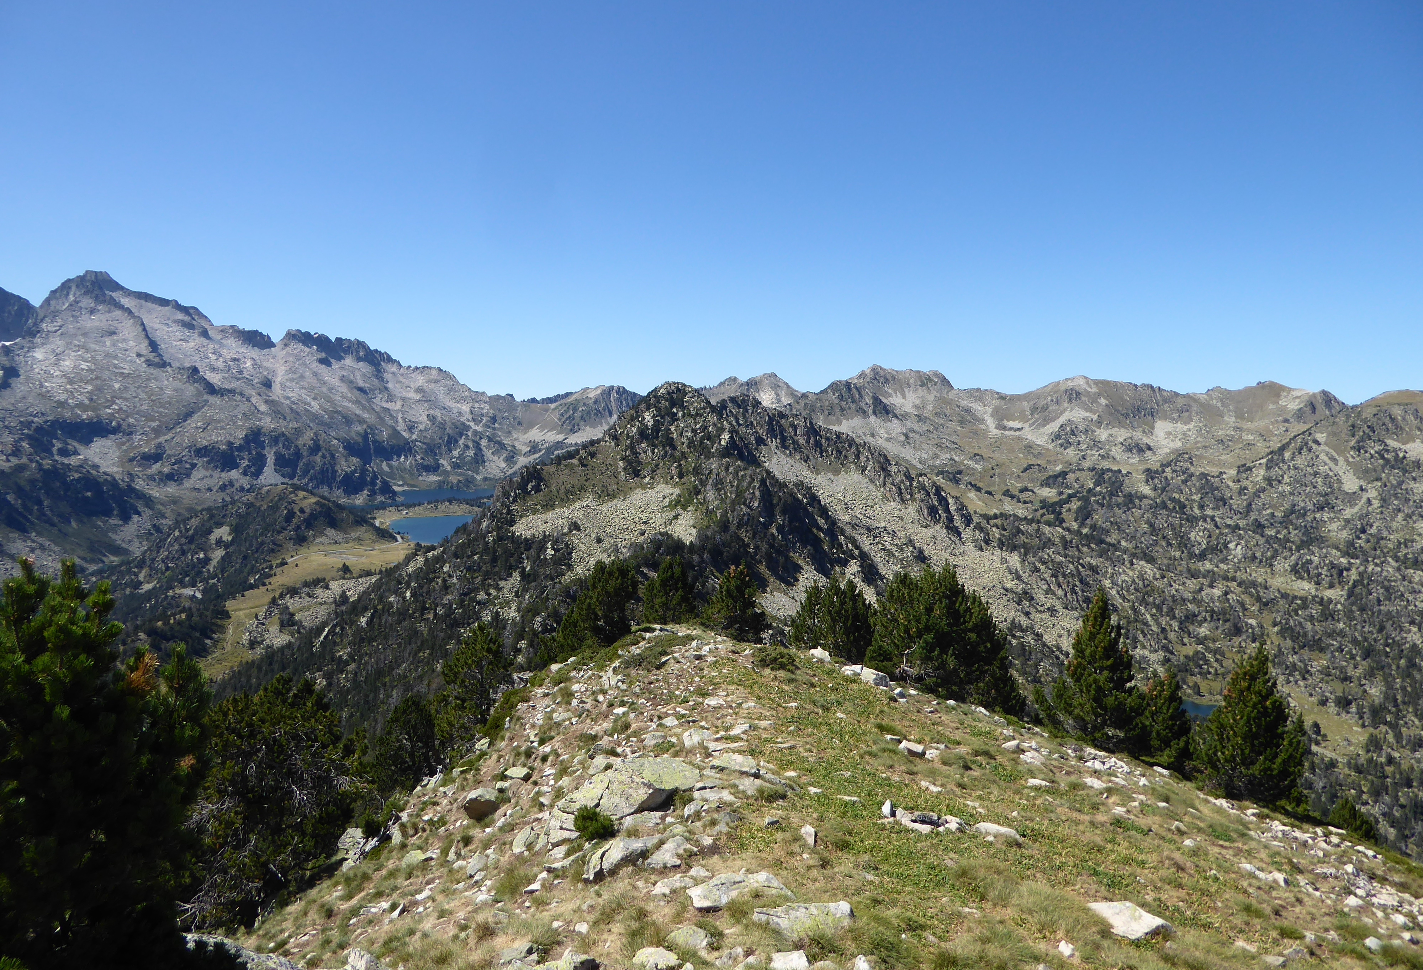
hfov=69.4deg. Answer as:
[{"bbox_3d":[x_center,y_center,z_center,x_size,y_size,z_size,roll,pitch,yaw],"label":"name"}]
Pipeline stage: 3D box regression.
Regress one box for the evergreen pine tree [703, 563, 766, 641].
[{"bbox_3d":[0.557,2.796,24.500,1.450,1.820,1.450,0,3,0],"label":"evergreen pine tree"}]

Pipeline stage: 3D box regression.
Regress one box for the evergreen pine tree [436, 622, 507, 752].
[{"bbox_3d":[-4.206,3.534,18.000,1.180,2.250,1.180,0,3,0],"label":"evergreen pine tree"}]

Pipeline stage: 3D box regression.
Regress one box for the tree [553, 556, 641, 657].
[{"bbox_3d":[-2.657,2.847,23.500,1.950,2.270,1.950,0,3,0],"label":"tree"}]

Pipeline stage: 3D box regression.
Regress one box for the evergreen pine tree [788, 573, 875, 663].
[{"bbox_3d":[2.746,3.089,23.500,1.930,2.090,1.930,0,3,0],"label":"evergreen pine tree"}]

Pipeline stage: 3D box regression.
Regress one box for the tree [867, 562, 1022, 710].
[{"bbox_3d":[4.759,3.124,21.000,3.140,3.070,2.670,0,3,0],"label":"tree"}]

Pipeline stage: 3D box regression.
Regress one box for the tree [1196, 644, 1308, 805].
[{"bbox_3d":[9.201,4.089,17.500,1.840,2.690,1.840,0,3,0],"label":"tree"}]

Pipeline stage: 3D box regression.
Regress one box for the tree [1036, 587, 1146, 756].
[{"bbox_3d":[7.183,3.512,19.500,1.940,3.020,1.940,0,3,0],"label":"tree"}]

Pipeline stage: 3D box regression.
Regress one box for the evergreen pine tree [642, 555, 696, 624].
[{"bbox_3d":[-1.166,3.074,28.000,1.400,2.260,1.400,0,3,0],"label":"evergreen pine tree"}]

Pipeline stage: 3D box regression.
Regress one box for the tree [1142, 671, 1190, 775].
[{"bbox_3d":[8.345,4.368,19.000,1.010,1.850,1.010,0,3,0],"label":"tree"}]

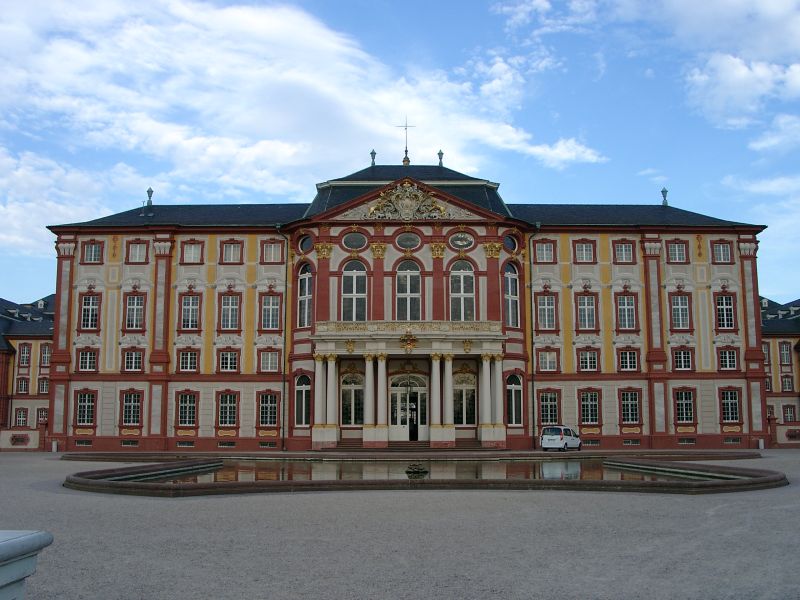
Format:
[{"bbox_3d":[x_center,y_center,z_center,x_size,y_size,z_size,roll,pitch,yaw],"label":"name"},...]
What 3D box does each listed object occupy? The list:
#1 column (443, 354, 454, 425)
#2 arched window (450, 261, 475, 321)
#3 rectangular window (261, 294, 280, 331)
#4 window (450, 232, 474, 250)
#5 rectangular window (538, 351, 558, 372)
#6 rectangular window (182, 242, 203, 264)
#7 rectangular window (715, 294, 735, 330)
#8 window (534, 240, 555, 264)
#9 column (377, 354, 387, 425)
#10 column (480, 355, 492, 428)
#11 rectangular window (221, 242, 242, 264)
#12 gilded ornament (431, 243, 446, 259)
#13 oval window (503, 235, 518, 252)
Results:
[{"bbox_3d":[3.603,6.646,58.013,0.760,5.246,0.760,0,-8,-1],"label":"column"},{"bbox_3d":[4.779,-0.575,59.940,1.901,4.992,0.250,0,-8,-1],"label":"arched window"},{"bbox_3d":[-10.498,1.027,63.825,1.490,2.890,0.250,0,-8,-1],"label":"rectangular window"},{"bbox_3d":[4.823,-4.533,60.830,1.937,1.363,0.300,0,-7,-1],"label":"window"},{"bbox_3d":[11.942,4.949,63.147,1.468,1.653,0.200,0,-8,-1],"label":"rectangular window"},{"bbox_3d":[-16.969,-3.803,64.338,1.480,1.710,0.250,0,-8,-1],"label":"rectangular window"},{"bbox_3d":[25.803,1.004,62.377,1.450,2.740,0.250,0,-8,-1],"label":"rectangular window"},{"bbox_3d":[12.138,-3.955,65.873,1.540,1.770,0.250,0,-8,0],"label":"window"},{"bbox_3d":[-1.331,6.636,57.926,0.760,5.238,0.760,0,-8,-1],"label":"column"},{"bbox_3d":[6.229,6.492,56.585,0.760,5.101,0.760,0,-8,-1],"label":"column"},{"bbox_3d":[-13.425,-3.731,62.831,1.488,1.649,0.250,0,-7,-1],"label":"rectangular window"},{"bbox_3d":[3.036,-3.891,61.959,1.220,1.230,0.400,0,-8,-1],"label":"gilded ornament"},{"bbox_3d":[8.655,-4.426,61.545,1.750,1.439,0.250,7,-11,-40],"label":"oval window"}]

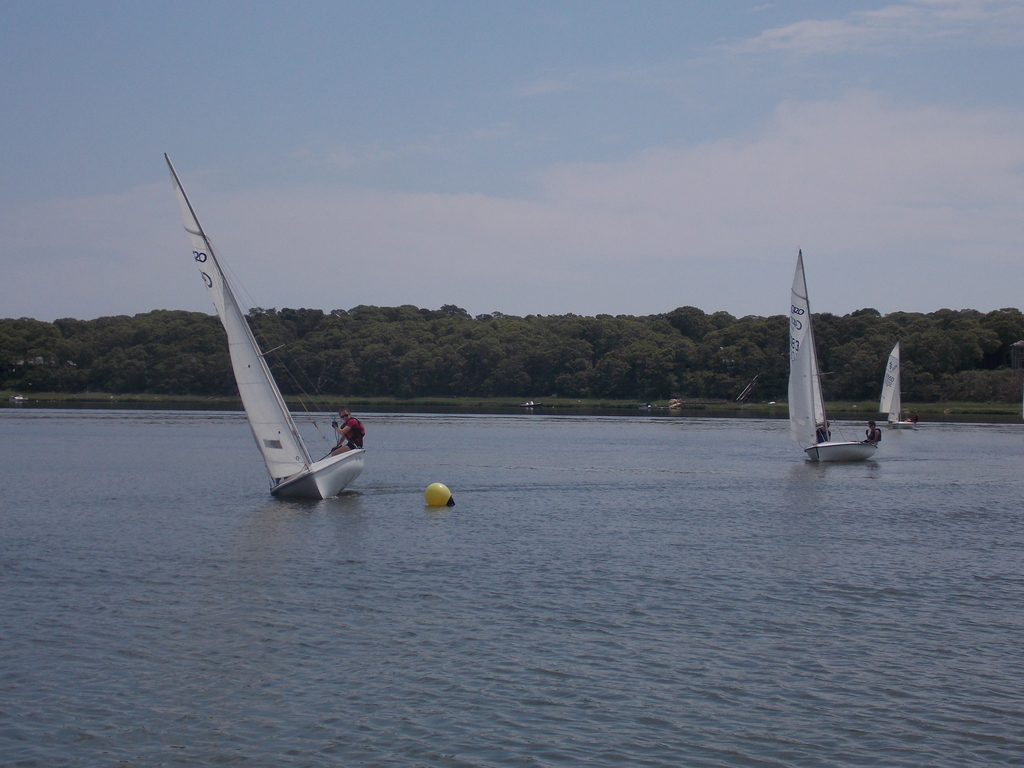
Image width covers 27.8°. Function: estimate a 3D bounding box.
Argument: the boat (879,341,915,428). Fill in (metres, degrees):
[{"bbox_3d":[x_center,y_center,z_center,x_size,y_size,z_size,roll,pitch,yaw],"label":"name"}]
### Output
[{"bbox_3d":[26.372,0.077,141.243,2.000,5.950,4.100,0,0,21],"label":"boat"}]

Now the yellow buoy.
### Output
[{"bbox_3d":[-1.095,1.672,31.200,0.440,0.410,0.420,1,0,0],"label":"yellow buoy"}]

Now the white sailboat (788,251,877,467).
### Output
[{"bbox_3d":[8.852,-0.780,60.750,2.100,6.150,4.250,-10,-4,23],"label":"white sailboat"}]

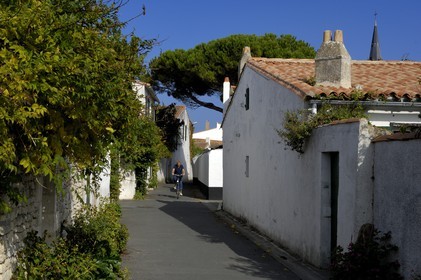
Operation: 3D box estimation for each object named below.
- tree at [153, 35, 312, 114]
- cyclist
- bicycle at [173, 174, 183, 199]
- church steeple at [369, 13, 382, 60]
[{"bbox_3d":[1.650,-2.100,42.500,12.200,10.700,11.500,0,-2,0],"label":"tree"},{"bbox_3d":[-1.430,1.730,26.800,0.550,1.620,0.850,0,-2,-2],"label":"cyclist"},{"bbox_3d":[-1.440,2.090,26.700,0.540,1.060,1.730,0,-2,-2],"label":"bicycle"},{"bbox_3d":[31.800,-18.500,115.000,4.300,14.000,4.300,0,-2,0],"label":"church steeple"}]

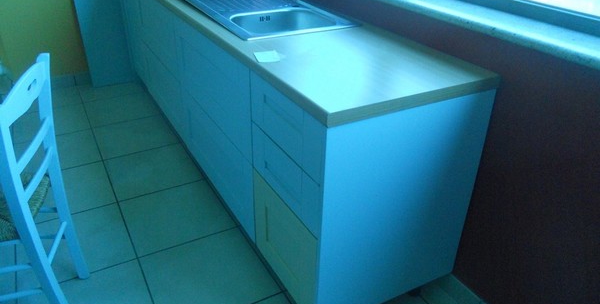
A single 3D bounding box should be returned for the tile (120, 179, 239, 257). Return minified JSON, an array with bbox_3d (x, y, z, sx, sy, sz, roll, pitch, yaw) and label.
[{"bbox_3d":[-0.600,0.308,2.290,0.459,0.010,0.459,-14,33,-25],"label":"tile"}]

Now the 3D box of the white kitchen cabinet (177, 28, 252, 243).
[{"bbox_3d":[-0.139,-0.221,2.221,0.597,0.762,0.958,-15,33,-25],"label":"white kitchen cabinet"}]

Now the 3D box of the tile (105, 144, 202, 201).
[{"bbox_3d":[-0.823,0.103,2.643,0.459,0.010,0.459,-14,33,-25],"label":"tile"}]

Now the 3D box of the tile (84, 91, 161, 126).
[{"bbox_3d":[-1.268,-0.305,3.350,0.459,0.010,0.459,-14,33,-25],"label":"tile"}]

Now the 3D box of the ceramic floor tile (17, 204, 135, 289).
[{"bbox_3d":[-1.009,0.413,2.094,0.459,0.010,0.459,-14,33,-25],"label":"ceramic floor tile"}]

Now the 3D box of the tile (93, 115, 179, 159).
[{"bbox_3d":[-1.045,-0.101,2.997,0.459,0.010,0.459,-14,33,-25],"label":"tile"}]

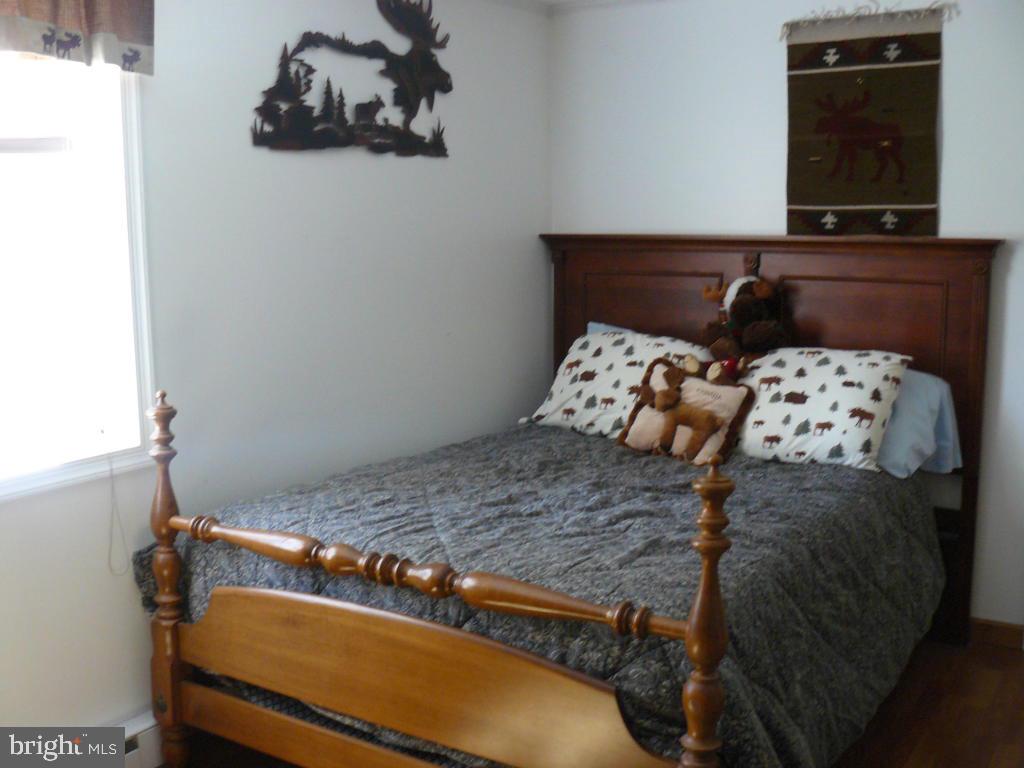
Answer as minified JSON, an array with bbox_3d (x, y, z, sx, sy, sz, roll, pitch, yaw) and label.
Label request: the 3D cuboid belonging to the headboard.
[{"bbox_3d":[0.893,0.146,4.120,1.763,1.413,0.090,5,11,32],"label":"headboard"}]

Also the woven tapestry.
[{"bbox_3d":[1.243,-0.888,3.772,0.530,0.792,0.020,5,11,32],"label":"woven tapestry"}]

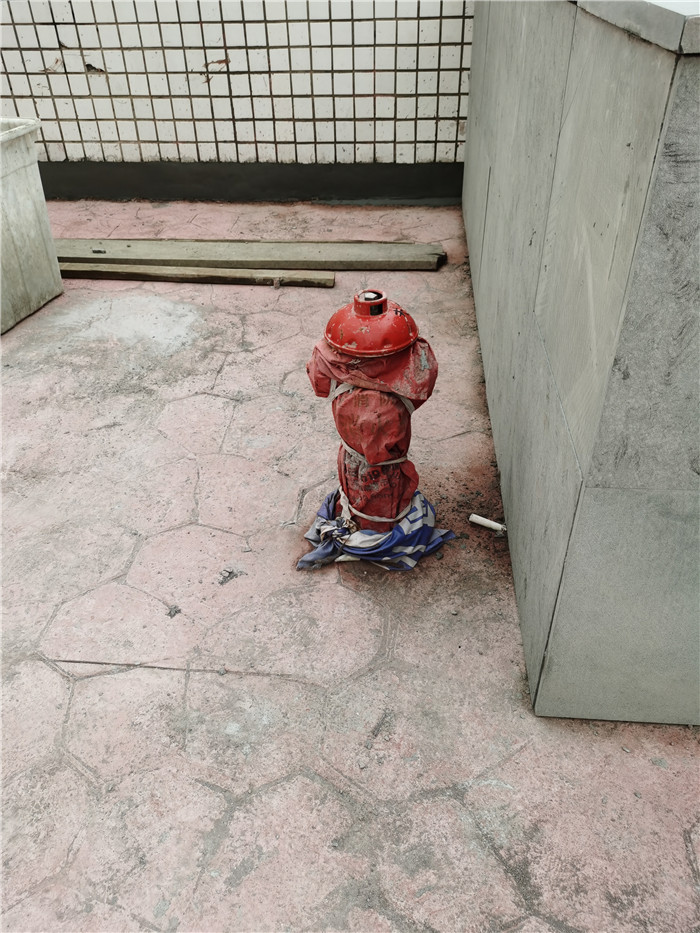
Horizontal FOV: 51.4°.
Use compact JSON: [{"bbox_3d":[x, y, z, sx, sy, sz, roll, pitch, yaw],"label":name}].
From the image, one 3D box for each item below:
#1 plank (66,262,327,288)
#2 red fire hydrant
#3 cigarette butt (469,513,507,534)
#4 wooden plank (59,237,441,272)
[{"bbox_3d":[-0.835,-0.875,3.317,1.550,0.040,0.095,4,37,7],"label":"plank"},{"bbox_3d":[0.062,-0.075,1.662,0.360,0.670,0.280,1,36,3],"label":"red fire hydrant"},{"bbox_3d":[0.360,0.148,1.898,0.097,0.018,0.018,19,41,25],"label":"cigarette butt"},{"bbox_3d":[-0.626,-1.015,3.491,2.150,0.050,0.225,3,37,6],"label":"wooden plank"}]

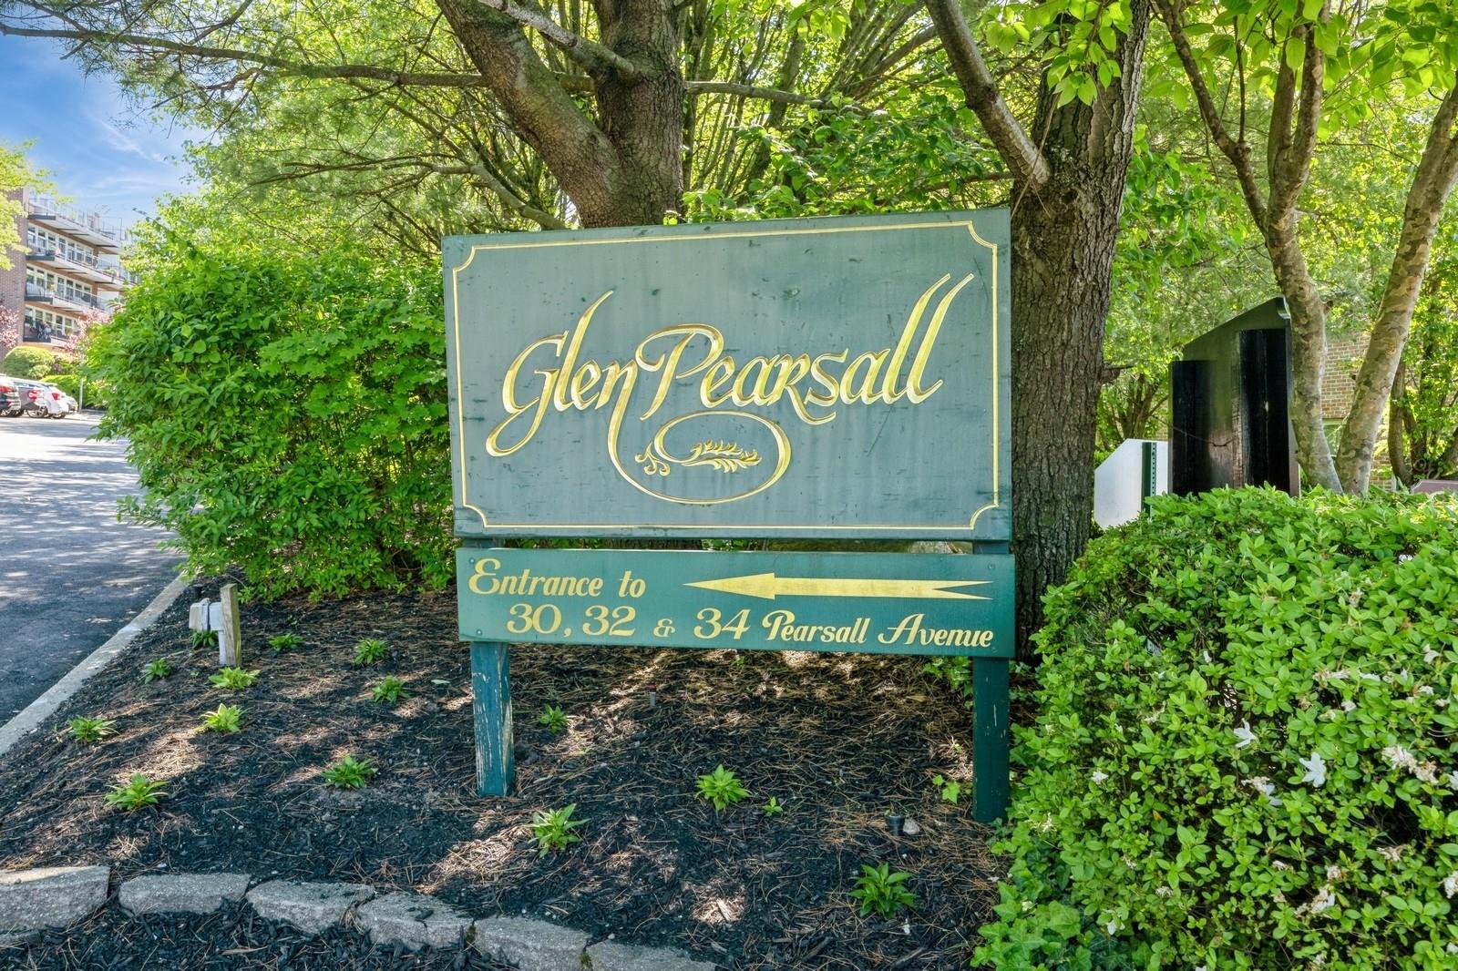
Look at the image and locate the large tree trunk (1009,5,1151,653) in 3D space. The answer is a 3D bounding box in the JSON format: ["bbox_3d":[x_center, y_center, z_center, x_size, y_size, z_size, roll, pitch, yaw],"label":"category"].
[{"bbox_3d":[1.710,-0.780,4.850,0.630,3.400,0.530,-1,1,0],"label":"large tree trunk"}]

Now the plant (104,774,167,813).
[{"bbox_3d":[-1.770,0.914,2.900,0.180,0.110,0.170,-1,1,0],"label":"plant"}]

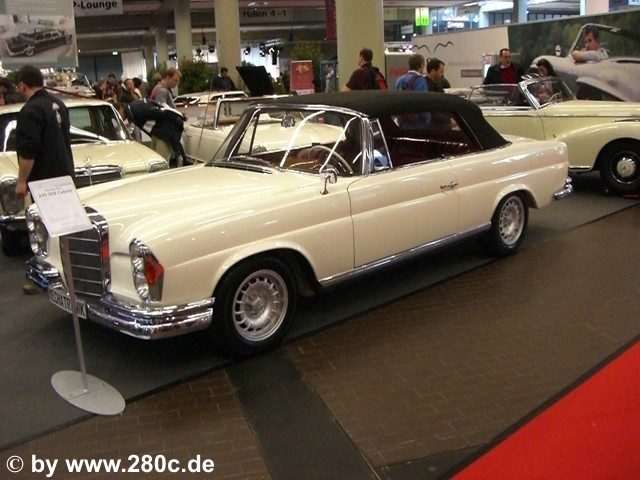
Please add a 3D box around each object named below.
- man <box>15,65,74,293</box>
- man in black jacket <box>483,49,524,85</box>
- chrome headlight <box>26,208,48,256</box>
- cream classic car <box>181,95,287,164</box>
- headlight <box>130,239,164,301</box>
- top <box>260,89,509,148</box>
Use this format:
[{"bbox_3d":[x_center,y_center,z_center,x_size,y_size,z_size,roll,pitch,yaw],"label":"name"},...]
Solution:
[{"bbox_3d":[-2.217,-0.505,5.736,0.420,1.790,0.520,3,16,21],"label":"man"},{"bbox_3d":[2.751,-1.951,10.520,0.560,1.760,0.340,-3,15,-3],"label":"man in black jacket"},{"bbox_3d":[-1.909,-0.057,4.780,0.170,0.375,0.230,-16,19,-41],"label":"chrome headlight"},{"bbox_3d":[-0.859,-1.474,10.167,1.770,1.300,4.300,-9,16,-22],"label":"cream classic car"},{"bbox_3d":[-0.909,0.164,3.740,0.170,0.375,0.230,-16,19,-41],"label":"headlight"},{"bbox_3d":[0.608,-0.991,5.977,2.000,0.540,1.420,-16,19,-41],"label":"top"}]

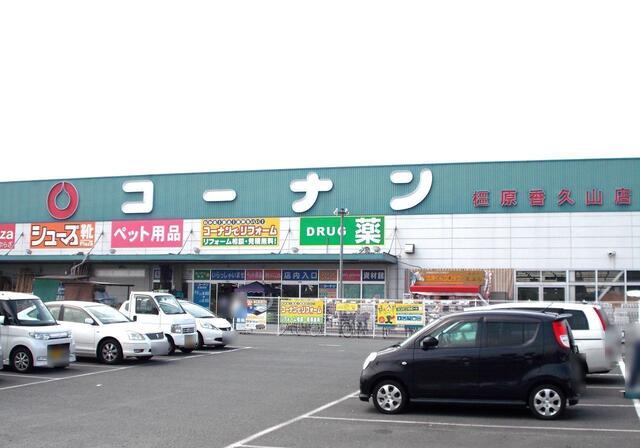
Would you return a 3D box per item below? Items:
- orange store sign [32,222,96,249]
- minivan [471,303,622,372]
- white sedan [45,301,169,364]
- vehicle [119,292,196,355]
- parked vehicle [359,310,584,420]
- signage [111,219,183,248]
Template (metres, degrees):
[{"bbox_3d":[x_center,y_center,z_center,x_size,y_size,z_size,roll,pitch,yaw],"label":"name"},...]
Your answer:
[{"bbox_3d":[-14.444,0.672,45.638,4.275,1.496,0.100,-1,-5,18],"label":"orange store sign"},{"bbox_3d":[3.877,2.463,17.218,4.600,1.630,1.720,-1,-5,19],"label":"minivan"},{"bbox_3d":[-6.104,2.798,21.091,4.600,1.470,1.695,-1,-5,19],"label":"white sedan"},{"bbox_3d":[-5.233,2.799,23.616,3.395,1.770,1.475,-1,-5,19],"label":"vehicle"},{"bbox_3d":[2.449,2.140,12.769,3.395,1.600,1.475,-1,-5,19],"label":"parked vehicle"},{"bbox_3d":[-9.349,0.545,43.986,4.416,1.528,0.100,-1,-5,18],"label":"signage"}]

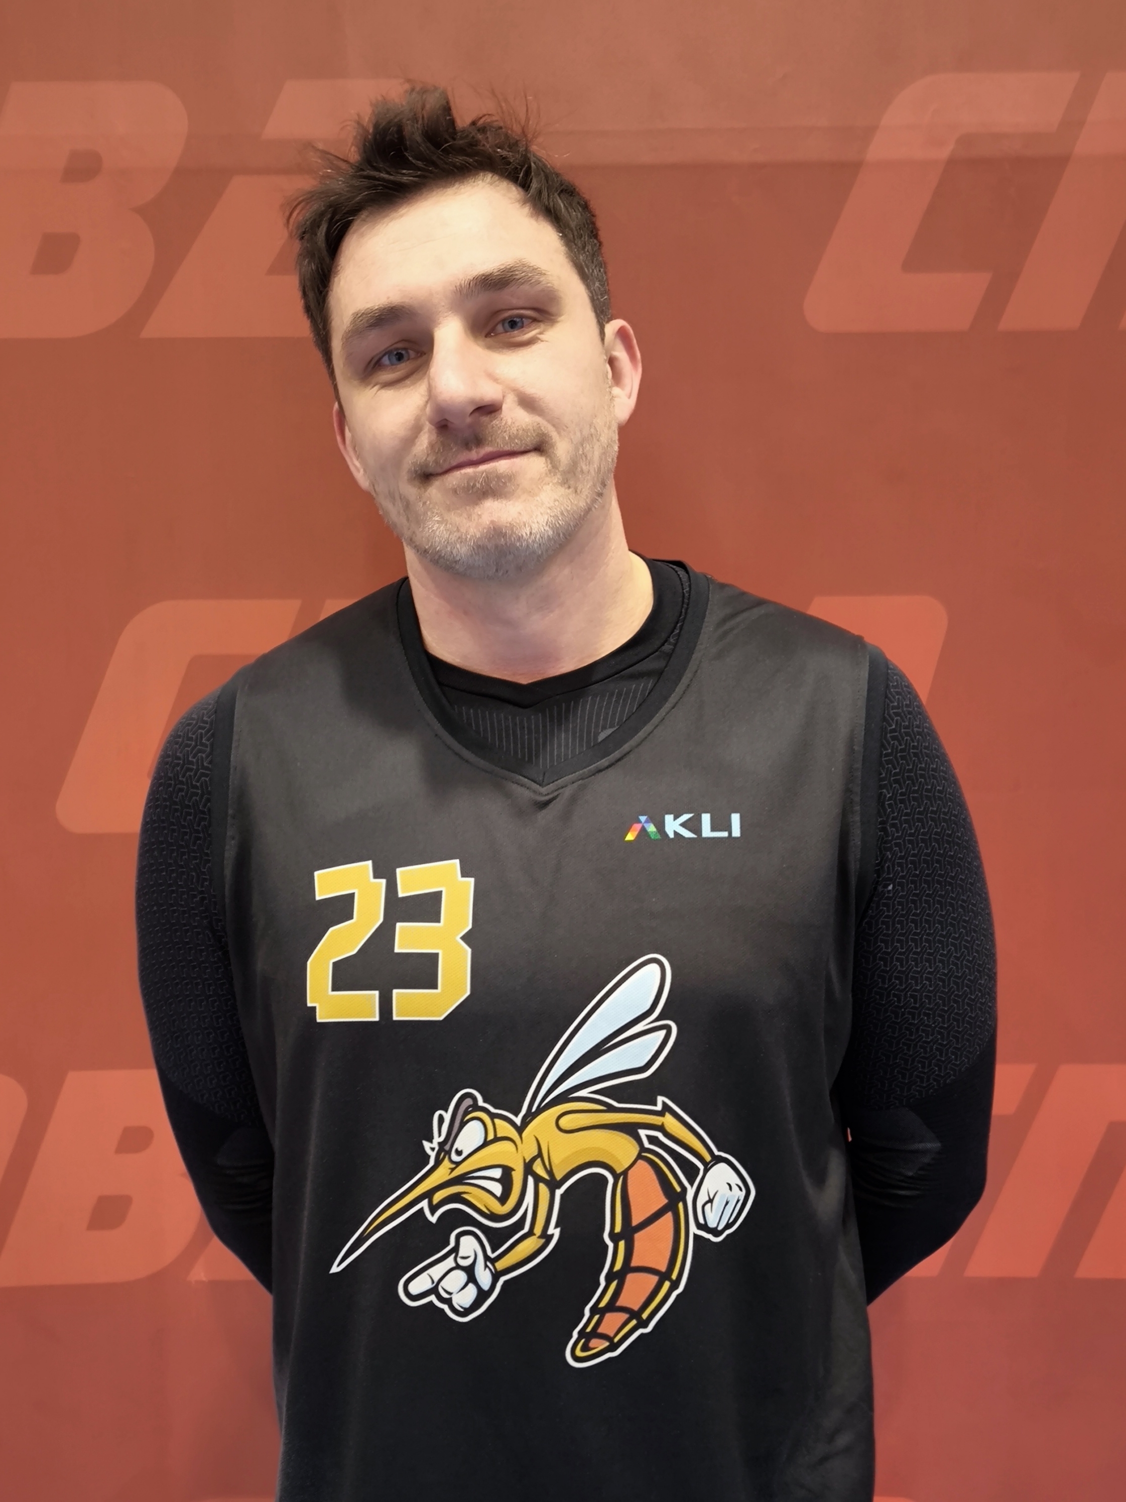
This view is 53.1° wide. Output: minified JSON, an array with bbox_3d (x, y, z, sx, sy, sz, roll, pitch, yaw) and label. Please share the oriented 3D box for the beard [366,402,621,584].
[{"bbox_3d":[-0.027,-0.153,0.663,0.145,0.090,0.100,-16,5,5],"label":"beard"}]

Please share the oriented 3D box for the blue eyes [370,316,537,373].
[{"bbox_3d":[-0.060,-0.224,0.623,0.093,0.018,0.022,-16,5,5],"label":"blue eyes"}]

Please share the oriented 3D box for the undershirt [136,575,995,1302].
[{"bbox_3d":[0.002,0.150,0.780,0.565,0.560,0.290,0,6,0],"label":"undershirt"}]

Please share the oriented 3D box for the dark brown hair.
[{"bbox_3d":[-0.060,-0.283,0.697,0.178,0.210,0.210,-16,5,5],"label":"dark brown hair"}]

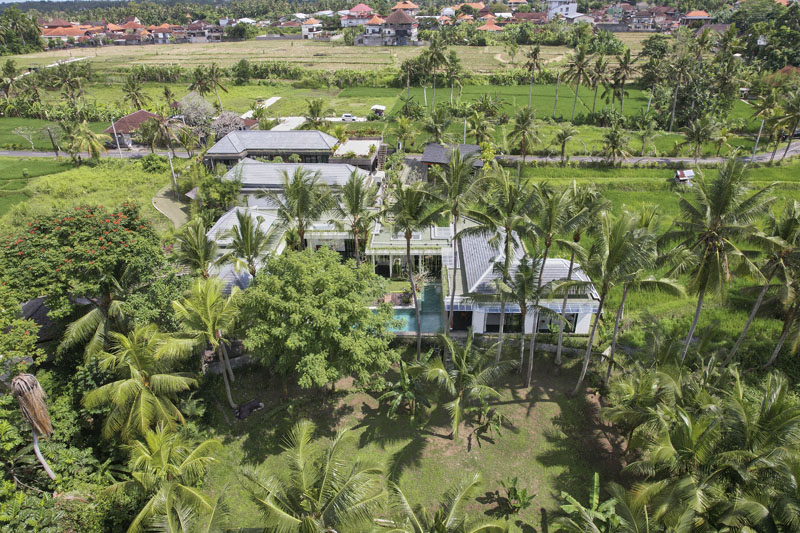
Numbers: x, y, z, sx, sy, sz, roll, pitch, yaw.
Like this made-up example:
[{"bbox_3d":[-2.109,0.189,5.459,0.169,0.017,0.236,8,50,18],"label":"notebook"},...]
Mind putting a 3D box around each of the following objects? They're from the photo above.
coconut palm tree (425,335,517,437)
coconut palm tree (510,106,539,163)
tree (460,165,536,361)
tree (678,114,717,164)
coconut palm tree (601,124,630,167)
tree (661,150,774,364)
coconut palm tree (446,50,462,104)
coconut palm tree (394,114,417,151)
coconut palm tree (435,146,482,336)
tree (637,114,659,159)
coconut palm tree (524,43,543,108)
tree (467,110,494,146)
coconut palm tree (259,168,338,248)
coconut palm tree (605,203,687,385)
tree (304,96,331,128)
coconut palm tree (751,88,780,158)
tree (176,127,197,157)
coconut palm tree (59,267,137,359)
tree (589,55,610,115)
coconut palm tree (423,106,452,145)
[{"bbox_3d":[4.290,8.750,33.760,6.400,8.400,6.400,0,29,0],"label":"coconut palm tree"},{"bbox_3d":[23.380,-24.750,91.810,6.190,10.270,6.190,0,29,0],"label":"coconut palm tree"},{"bbox_3d":[8.411,0.636,39.411,5.900,17.800,5.900,-1,29,0],"label":"tree"},{"bbox_3d":[51.861,-21.959,84.532,6.200,8.500,6.200,-1,29,0],"label":"tree"},{"bbox_3d":[41.110,-23.220,92.750,5.800,8.300,5.800,0,29,0],"label":"coconut palm tree"},{"bbox_3d":[24.520,0.420,39.270,9.200,18.980,9.200,0,27,0],"label":"tree"},{"bbox_3d":[15.180,-52.660,137.450,4.630,14.840,4.630,0,29,0],"label":"coconut palm tree"},{"bbox_3d":[1.150,-27.660,101.760,5.000,7.500,5.000,0,29,0],"label":"coconut palm tree"},{"bbox_3d":[4.750,-0.220,40.390,4.540,19.090,4.540,0,27,0],"label":"coconut palm tree"},{"bbox_3d":[47.910,-25.170,94.620,4.390,8.290,4.390,0,29,0],"label":"tree"},{"bbox_3d":[36.740,-52.030,134.530,5.100,16.570,5.100,0,29,0],"label":"coconut palm tree"},{"bbox_3d":[16.430,-27.530,100.410,5.710,9.120,5.710,0,27,0],"label":"tree"},{"bbox_3d":[-7.693,0.497,40.336,6.100,17.600,6.100,-1,29,0],"label":"coconut palm tree"},{"bbox_3d":[18.010,2.980,37.770,6.470,15.840,6.470,0,27,0],"label":"coconut palm tree"},{"bbox_3d":[-19.480,-36.880,116.850,6.890,7.210,6.890,0,29,0],"label":"tree"},{"bbox_3d":[63.321,-24.631,85.335,5.300,12.100,5.300,-1,29,0],"label":"coconut palm tree"},{"bbox_3d":[-42.850,-25.160,98.960,4.650,6.250,4.650,0,27,0],"label":"tree"},{"bbox_3d":[-23.960,4.770,39.940,6.700,9.500,6.700,0,29,0],"label":"coconut palm tree"},{"bbox_3d":[52.220,-47.420,127.950,5.930,14.890,5.930,0,29,0],"label":"tree"},{"bbox_3d":[7.800,-28.110,101.030,6.370,9.560,6.370,0,27,0],"label":"coconut palm tree"}]

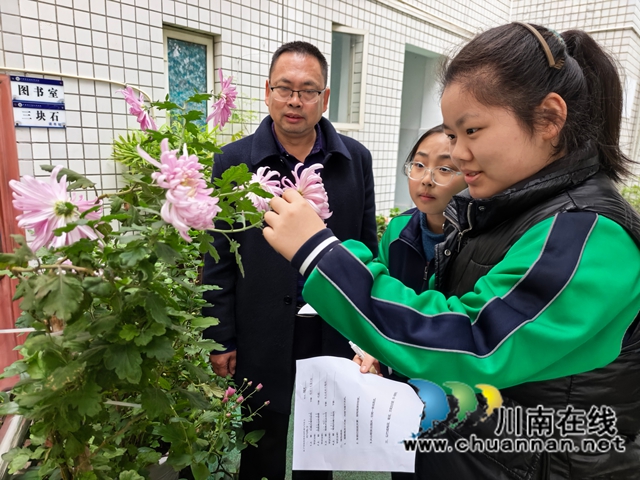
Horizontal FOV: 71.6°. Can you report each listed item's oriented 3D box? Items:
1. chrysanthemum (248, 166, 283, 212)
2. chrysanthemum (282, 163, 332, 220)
[{"bbox_3d":[-0.093,-0.081,0.715,0.070,0.077,0.050,7,12,24],"label":"chrysanthemum"},{"bbox_3d":[-0.019,-0.074,0.690,0.085,0.095,0.058,13,16,43],"label":"chrysanthemum"}]

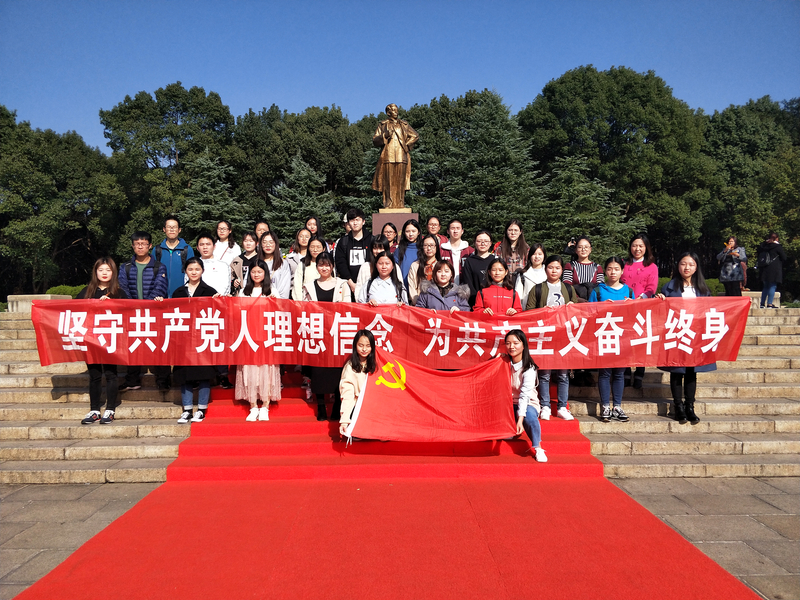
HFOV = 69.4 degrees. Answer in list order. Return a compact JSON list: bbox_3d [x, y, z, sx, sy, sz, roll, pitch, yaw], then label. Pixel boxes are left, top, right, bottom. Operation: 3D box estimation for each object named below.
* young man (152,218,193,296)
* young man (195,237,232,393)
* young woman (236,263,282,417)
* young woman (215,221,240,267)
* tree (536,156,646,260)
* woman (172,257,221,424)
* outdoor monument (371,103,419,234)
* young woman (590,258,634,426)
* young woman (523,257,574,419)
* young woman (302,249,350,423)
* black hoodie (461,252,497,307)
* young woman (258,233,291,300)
[{"bbox_3d":[-2.768,-0.132,7.047,0.470,1.773,0.340,0,0,-1],"label":"young man"},{"bbox_3d":[-2.096,0.125,6.391,0.480,1.722,0.320,0,0,-1],"label":"young man"},{"bbox_3d":[-1.412,0.413,5.746,0.450,1.610,0.340,0,0,-1],"label":"young woman"},{"bbox_3d":[-2.192,-0.158,7.259,0.430,1.656,0.300,0,0,-1],"label":"young woman"},{"bbox_3d":[7.496,-2.597,22.500,4.600,5.950,4.400,0,-1,-1],"label":"tree"},{"bbox_3d":[-1.933,0.380,5.499,0.460,1.589,0.380,0,0,-8],"label":"woman"},{"bbox_3d":[-0.205,-3.429,21.500,1.800,7.650,1.750,0,-1,-4],"label":"outdoor monument"},{"bbox_3d":[2.049,0.368,5.560,0.430,1.573,0.360,0,0,8],"label":"young woman"},{"bbox_3d":[1.441,0.360,5.550,0.470,1.595,0.380,0,0,5],"label":"young woman"},{"bbox_3d":[-0.708,0.357,5.518,0.470,1.622,0.380,0,0,-3],"label":"young woman"},{"bbox_3d":[0.885,-0.179,6.186,0.470,0.660,0.300,0,0,3],"label":"black hoodie"},{"bbox_3d":[-1.364,0.103,6.151,0.430,1.687,0.340,0,0,-6],"label":"young woman"}]

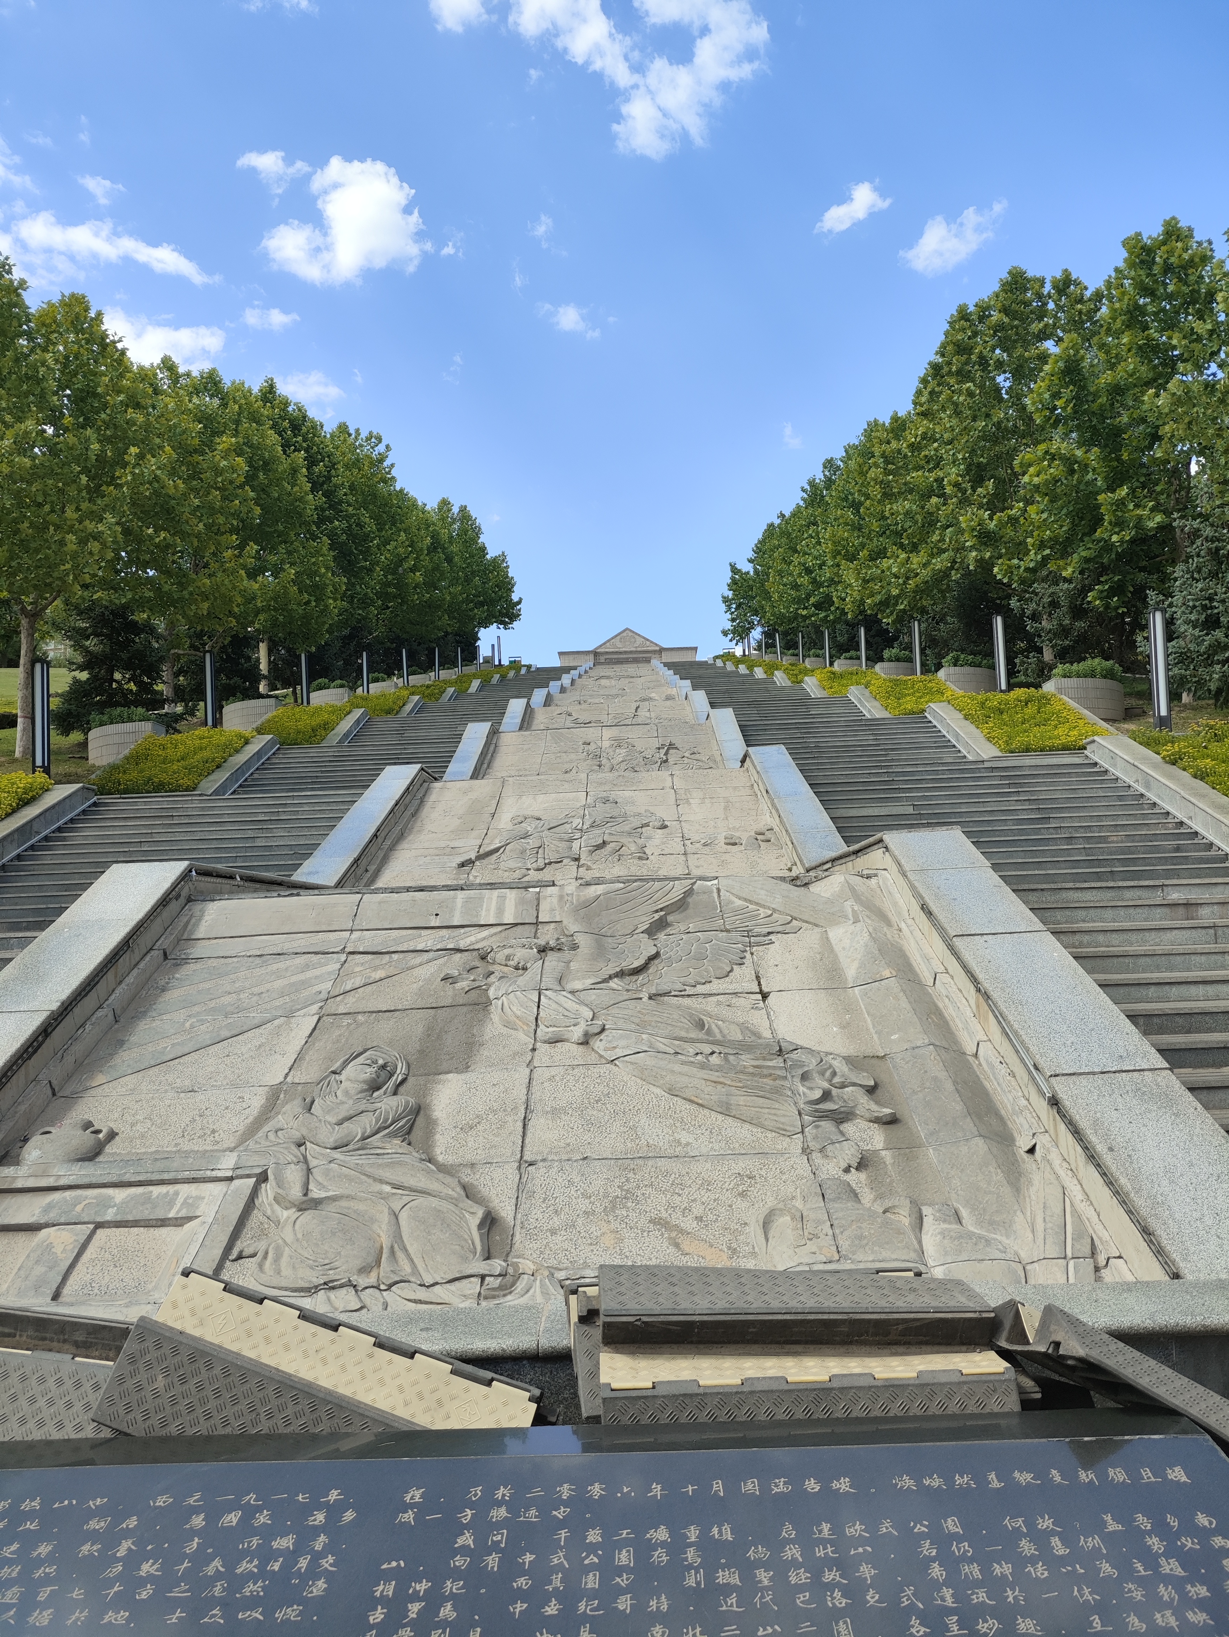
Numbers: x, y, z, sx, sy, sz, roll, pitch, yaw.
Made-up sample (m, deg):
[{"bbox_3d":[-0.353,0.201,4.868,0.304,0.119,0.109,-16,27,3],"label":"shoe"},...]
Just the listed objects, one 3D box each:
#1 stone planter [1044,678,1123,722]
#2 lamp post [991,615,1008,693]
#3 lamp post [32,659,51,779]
[{"bbox_3d":[10.426,-2.548,25.944,1.984,0.853,1.375,-2,-4,1],"label":"stone planter"},{"bbox_3d":[9.707,-3.997,29.617,0.213,2.227,0.213,-2,-4,1],"label":"lamp post"},{"bbox_3d":[-10.364,-1.770,21.356,0.213,2.227,0.213,-2,-4,1],"label":"lamp post"}]

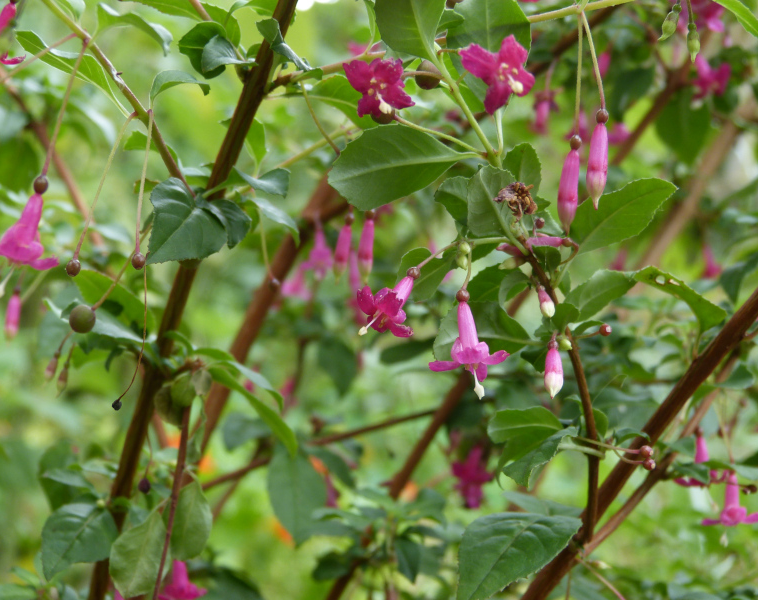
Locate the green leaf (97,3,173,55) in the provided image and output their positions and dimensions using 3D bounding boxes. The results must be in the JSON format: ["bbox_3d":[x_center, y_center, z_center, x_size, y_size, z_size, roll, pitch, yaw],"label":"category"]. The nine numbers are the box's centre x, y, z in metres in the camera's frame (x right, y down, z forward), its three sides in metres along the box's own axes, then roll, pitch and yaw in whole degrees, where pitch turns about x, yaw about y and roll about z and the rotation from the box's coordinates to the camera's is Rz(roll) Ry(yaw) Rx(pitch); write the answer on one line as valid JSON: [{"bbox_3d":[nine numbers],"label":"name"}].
[{"bbox_3d":[-0.128,-0.142,0.750,0.042,0.020,0.024,15,12,-5],"label":"green leaf"}]

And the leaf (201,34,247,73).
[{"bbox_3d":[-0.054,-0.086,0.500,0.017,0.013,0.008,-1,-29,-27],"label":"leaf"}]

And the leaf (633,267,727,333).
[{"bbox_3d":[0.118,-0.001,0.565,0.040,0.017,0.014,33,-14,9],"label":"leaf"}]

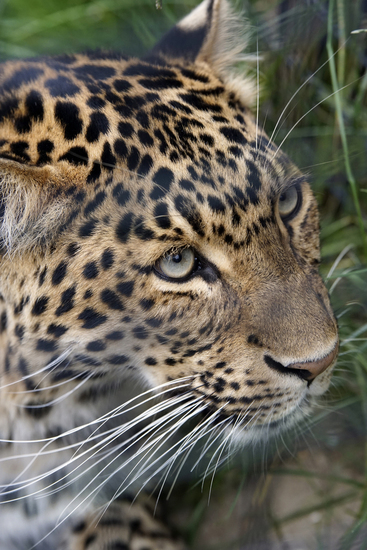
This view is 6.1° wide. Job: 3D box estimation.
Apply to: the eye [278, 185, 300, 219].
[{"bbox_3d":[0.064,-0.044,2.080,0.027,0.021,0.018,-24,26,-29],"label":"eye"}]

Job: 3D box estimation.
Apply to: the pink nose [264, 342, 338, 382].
[{"bbox_3d":[0.070,0.052,2.040,0.044,0.024,0.024,-29,41,-35],"label":"pink nose"}]

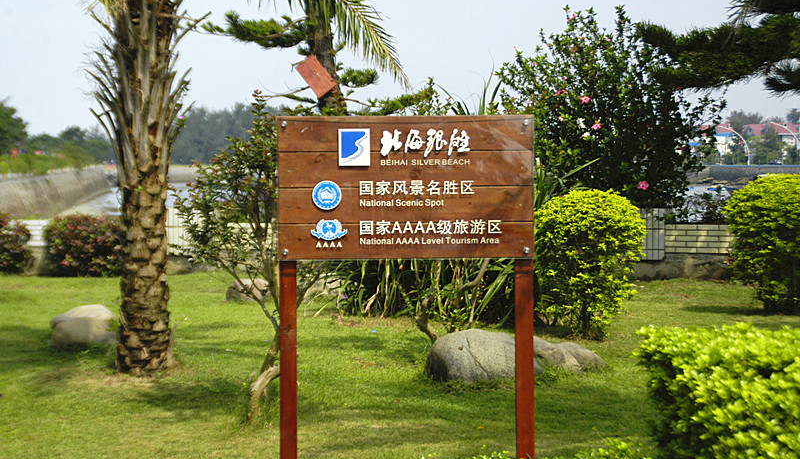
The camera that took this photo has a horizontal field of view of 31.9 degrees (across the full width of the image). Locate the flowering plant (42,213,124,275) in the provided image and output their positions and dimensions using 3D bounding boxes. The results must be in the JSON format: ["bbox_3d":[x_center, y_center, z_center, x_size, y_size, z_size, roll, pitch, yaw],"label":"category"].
[{"bbox_3d":[-3.621,0.174,16.200,1.030,0.750,0.880,0,3,0],"label":"flowering plant"}]

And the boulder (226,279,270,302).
[{"bbox_3d":[-1.539,0.630,14.200,0.480,0.230,0.400,0,3,0],"label":"boulder"}]

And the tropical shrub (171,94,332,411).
[{"bbox_3d":[-0.833,0.148,7.950,0.940,1.860,0.900,0,3,0],"label":"tropical shrub"}]

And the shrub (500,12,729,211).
[{"bbox_3d":[2.128,-0.711,14.200,2.200,2.950,2.000,0,3,0],"label":"shrub"}]

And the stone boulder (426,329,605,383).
[{"bbox_3d":[0.793,0.852,9.600,1.220,0.330,0.660,-1,3,-9],"label":"stone boulder"}]

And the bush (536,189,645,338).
[{"bbox_3d":[1.586,0.276,11.700,0.920,1.220,0.920,0,3,0],"label":"bush"}]

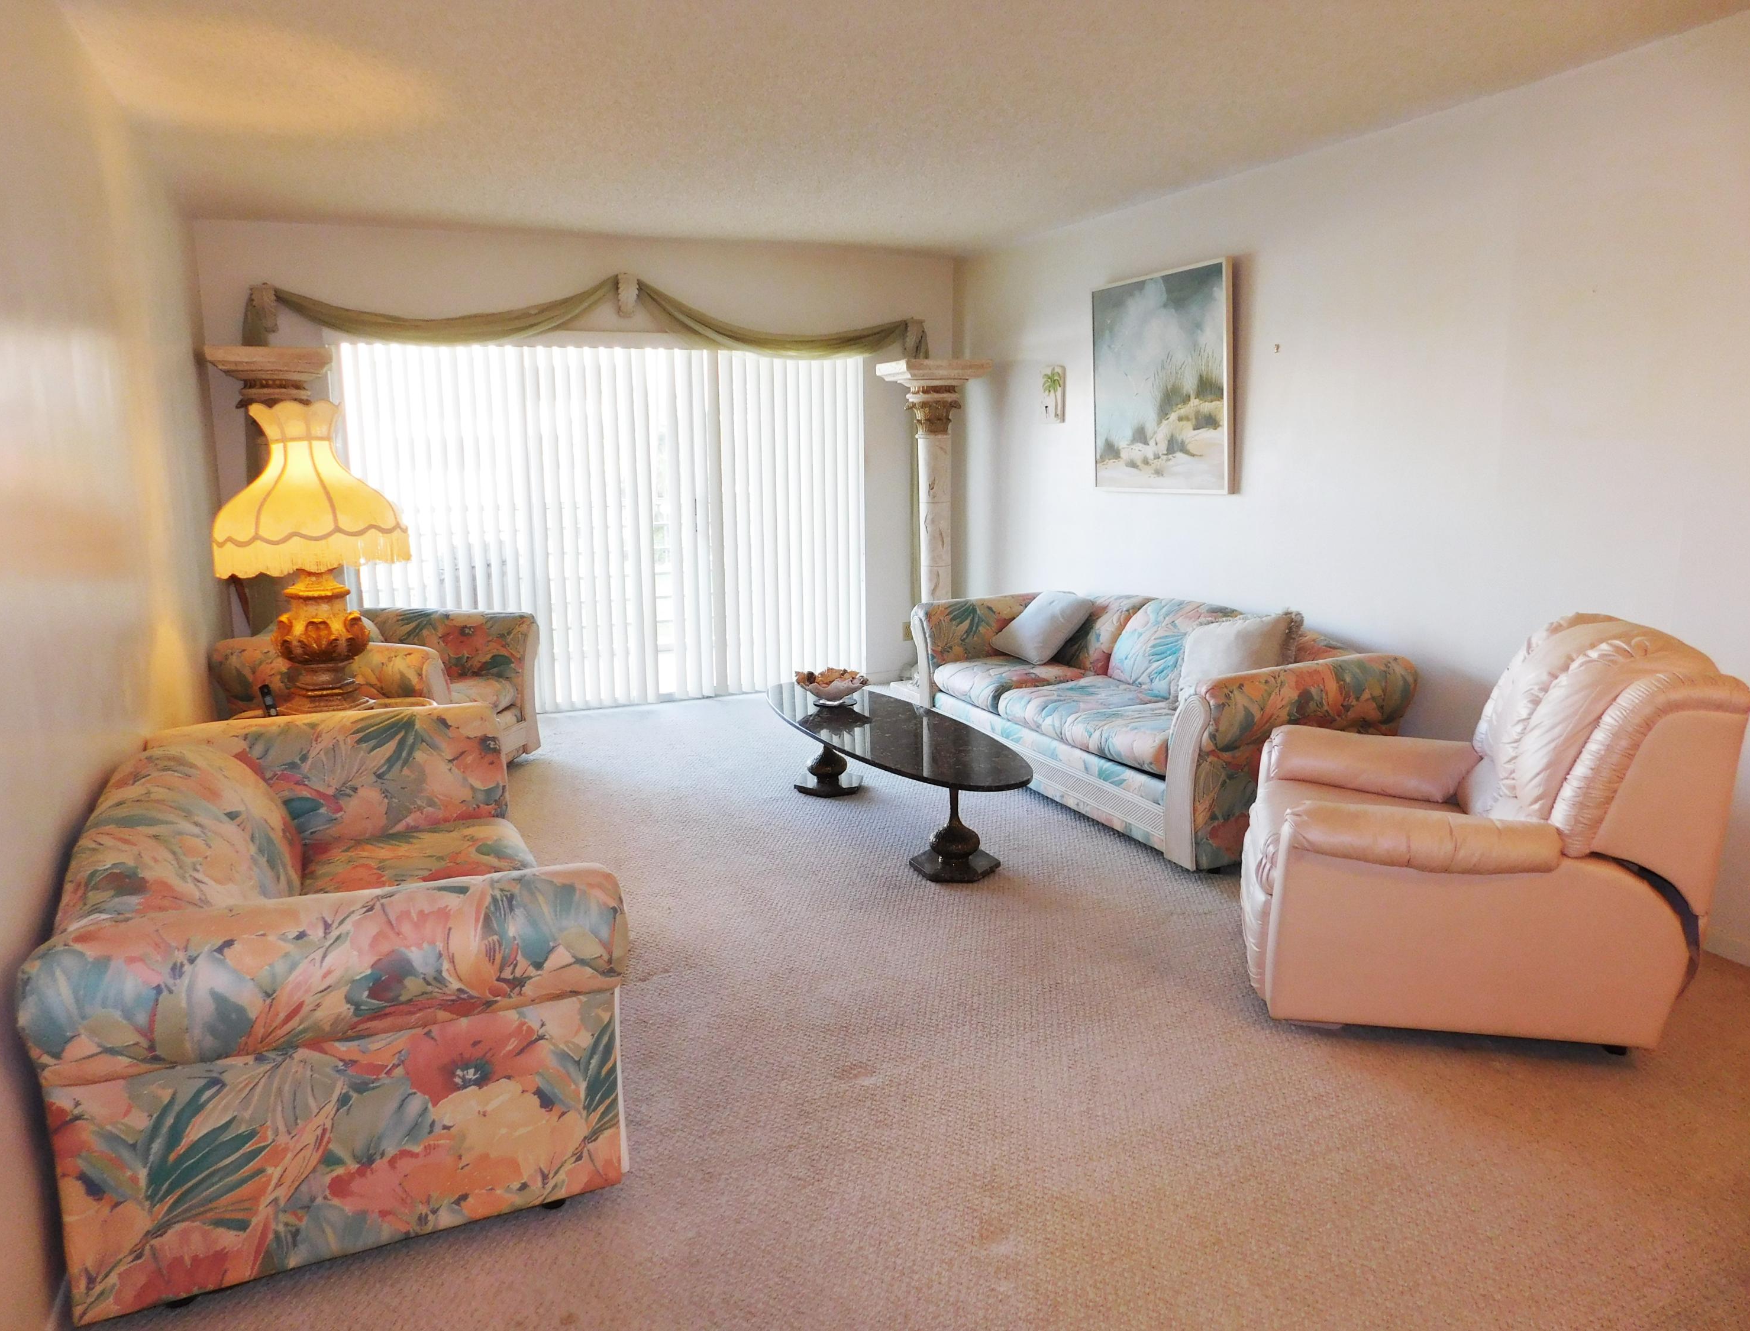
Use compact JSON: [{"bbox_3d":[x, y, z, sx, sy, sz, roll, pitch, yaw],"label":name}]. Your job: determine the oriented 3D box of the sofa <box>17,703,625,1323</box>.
[{"bbox_3d":[-1.213,0.550,2.736,0.916,0.774,1.704,-5,12,-24],"label":"sofa"}]

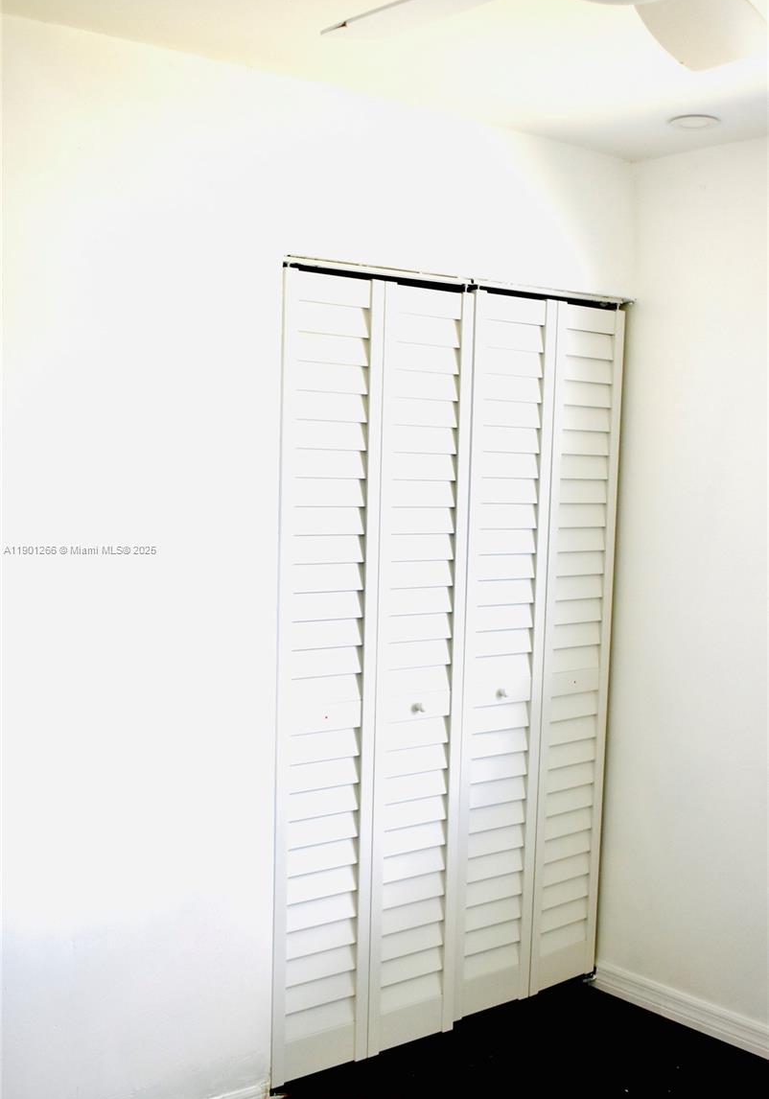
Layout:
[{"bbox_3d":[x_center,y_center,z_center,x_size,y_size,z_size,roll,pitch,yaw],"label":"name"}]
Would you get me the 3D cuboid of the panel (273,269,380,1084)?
[{"bbox_3d":[-0.149,0.334,3.184,0.300,2.003,0.034,-2,6,-39],"label":"panel"}]

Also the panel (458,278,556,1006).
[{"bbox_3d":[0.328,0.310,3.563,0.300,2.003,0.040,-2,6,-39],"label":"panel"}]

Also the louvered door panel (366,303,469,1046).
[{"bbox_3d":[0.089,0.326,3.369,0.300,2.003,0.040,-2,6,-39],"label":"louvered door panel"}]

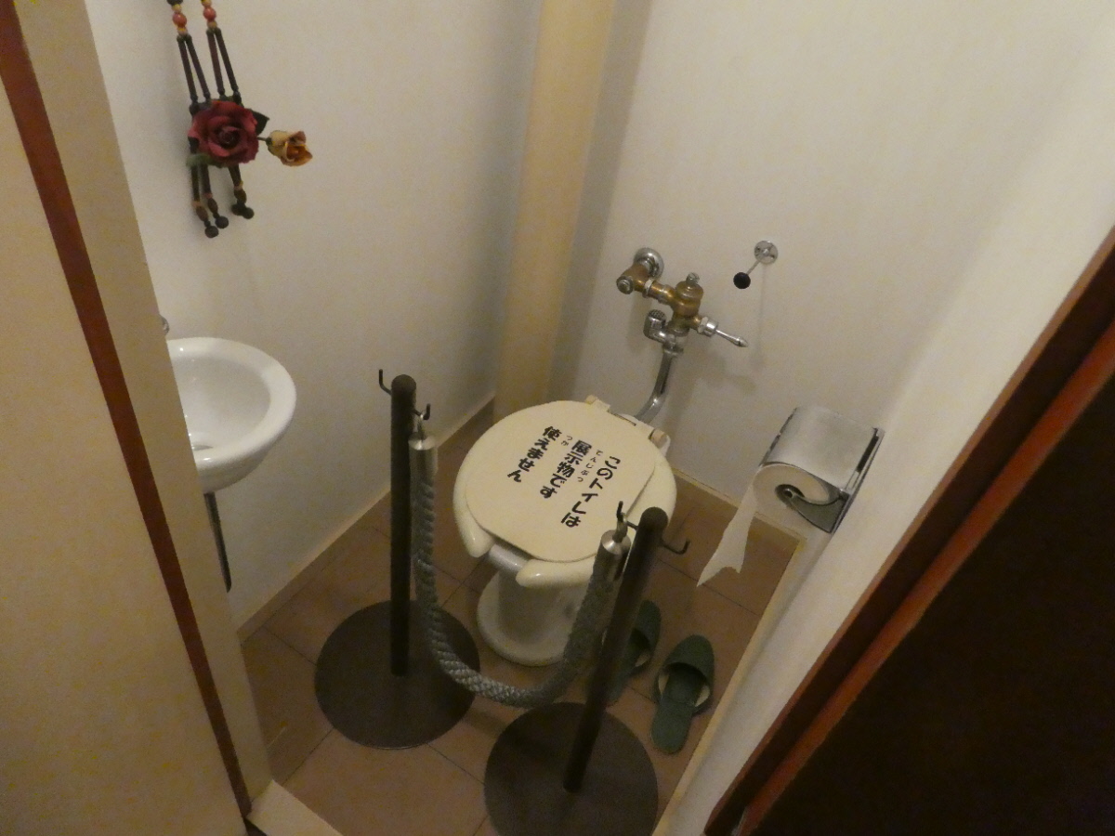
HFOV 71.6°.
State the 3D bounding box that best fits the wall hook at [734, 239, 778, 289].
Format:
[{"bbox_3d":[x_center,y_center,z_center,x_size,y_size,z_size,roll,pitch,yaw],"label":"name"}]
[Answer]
[{"bbox_3d":[0.366,-0.282,1.438,0.049,0.053,0.138,27,43,19],"label":"wall hook"}]

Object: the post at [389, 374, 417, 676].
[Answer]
[{"bbox_3d":[-0.240,0.203,1.185,0.029,0.663,0.029,27,43,19],"label":"post"}]

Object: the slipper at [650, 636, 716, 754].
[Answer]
[{"bbox_3d":[0.240,0.491,1.423,0.095,0.061,0.253,17,40,8],"label":"slipper"}]

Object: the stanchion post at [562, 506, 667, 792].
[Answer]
[{"bbox_3d":[0.068,0.356,1.070,0.029,0.663,0.029,27,43,19],"label":"stanchion post"}]

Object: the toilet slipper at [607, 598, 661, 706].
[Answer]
[{"bbox_3d":[0.136,0.431,1.472,0.095,0.061,0.253,21,41,13],"label":"toilet slipper"}]

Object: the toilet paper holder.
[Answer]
[{"bbox_3d":[0.299,0.054,0.896,0.098,0.084,0.135,27,43,19],"label":"toilet paper holder"}]

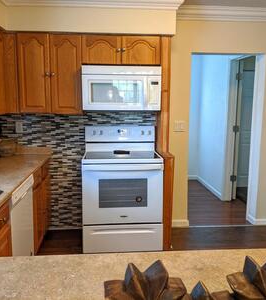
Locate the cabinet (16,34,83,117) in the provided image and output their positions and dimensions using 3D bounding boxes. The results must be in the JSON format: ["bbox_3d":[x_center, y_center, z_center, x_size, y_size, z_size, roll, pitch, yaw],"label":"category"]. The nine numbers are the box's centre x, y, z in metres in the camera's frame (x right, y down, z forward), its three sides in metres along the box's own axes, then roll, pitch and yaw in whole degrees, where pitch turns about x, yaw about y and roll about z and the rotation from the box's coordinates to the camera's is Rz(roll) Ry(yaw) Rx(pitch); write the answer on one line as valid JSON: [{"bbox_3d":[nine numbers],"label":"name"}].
[{"bbox_3d":[-0.810,-0.753,3.186,0.614,0.759,0.327,0,8,-4],"label":"cabinet"}]

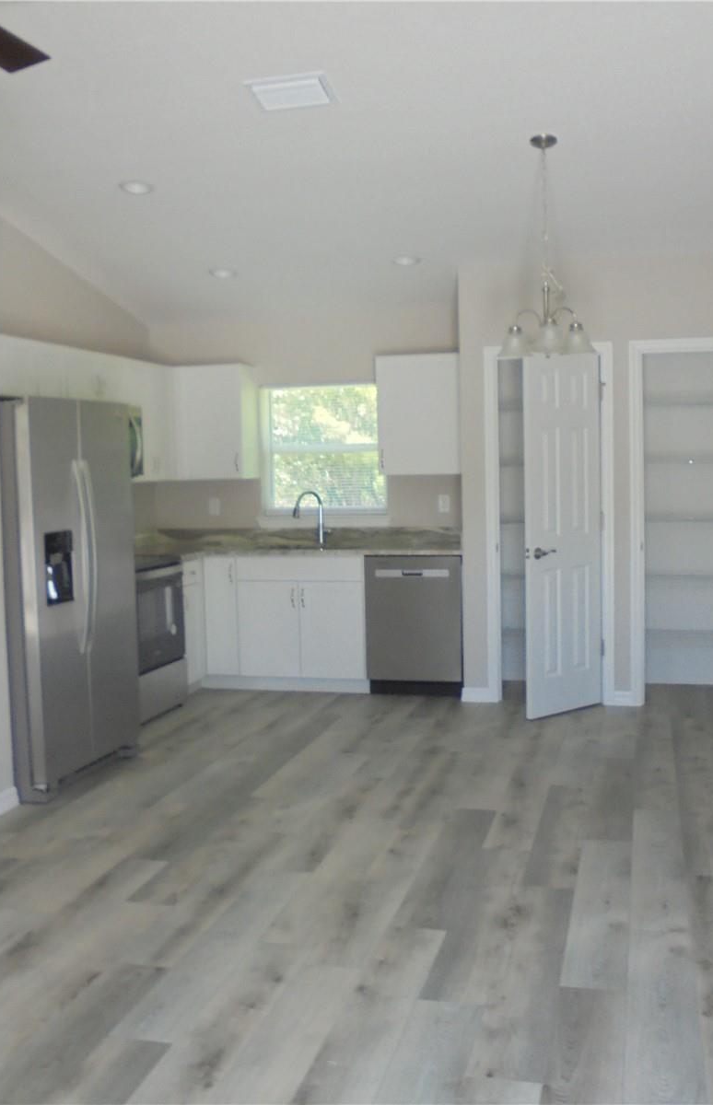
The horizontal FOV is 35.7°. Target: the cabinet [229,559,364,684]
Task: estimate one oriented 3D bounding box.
[{"bbox_3d":[-0.289,0.390,7.205,0.880,0.780,0.600,0,5,14],"label":"cabinet"}]

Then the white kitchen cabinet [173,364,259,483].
[{"bbox_3d":[-0.944,-0.877,7.497,0.490,0.757,0.330,0,4,14],"label":"white kitchen cabinet"}]

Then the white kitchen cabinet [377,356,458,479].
[{"bbox_3d":[0.431,-0.875,7.077,0.505,0.750,0.330,0,5,14],"label":"white kitchen cabinet"}]

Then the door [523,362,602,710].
[{"bbox_3d":[1.167,-0.097,6.259,0.610,2.025,0.037,-4,5,-37],"label":"door"}]

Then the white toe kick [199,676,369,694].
[{"bbox_3d":[-0.473,0.842,7.135,1.140,0.100,0.016,0,4,14],"label":"white toe kick"}]

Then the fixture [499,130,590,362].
[{"bbox_3d":[0.878,-1.395,5.093,0.445,1.000,0.445,0,5,14],"label":"fixture"}]

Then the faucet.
[{"bbox_3d":[-0.297,-0.226,7.247,0.220,0.370,0.070,-3,5,-23],"label":"faucet"}]

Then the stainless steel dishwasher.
[{"bbox_3d":[0.424,0.435,7.026,0.600,0.870,0.600,0,5,14],"label":"stainless steel dishwasher"}]

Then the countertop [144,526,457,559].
[{"bbox_3d":[-0.428,-0.061,7.134,2.300,0.145,0.895,0,4,14],"label":"countertop"}]

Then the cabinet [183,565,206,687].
[{"bbox_3d":[-1.312,0.474,7.078,0.610,0.875,0.300,0,4,14],"label":"cabinet"}]

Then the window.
[{"bbox_3d":[-0.211,-0.689,7.496,0.850,0.850,0.100,0,5,14],"label":"window"}]

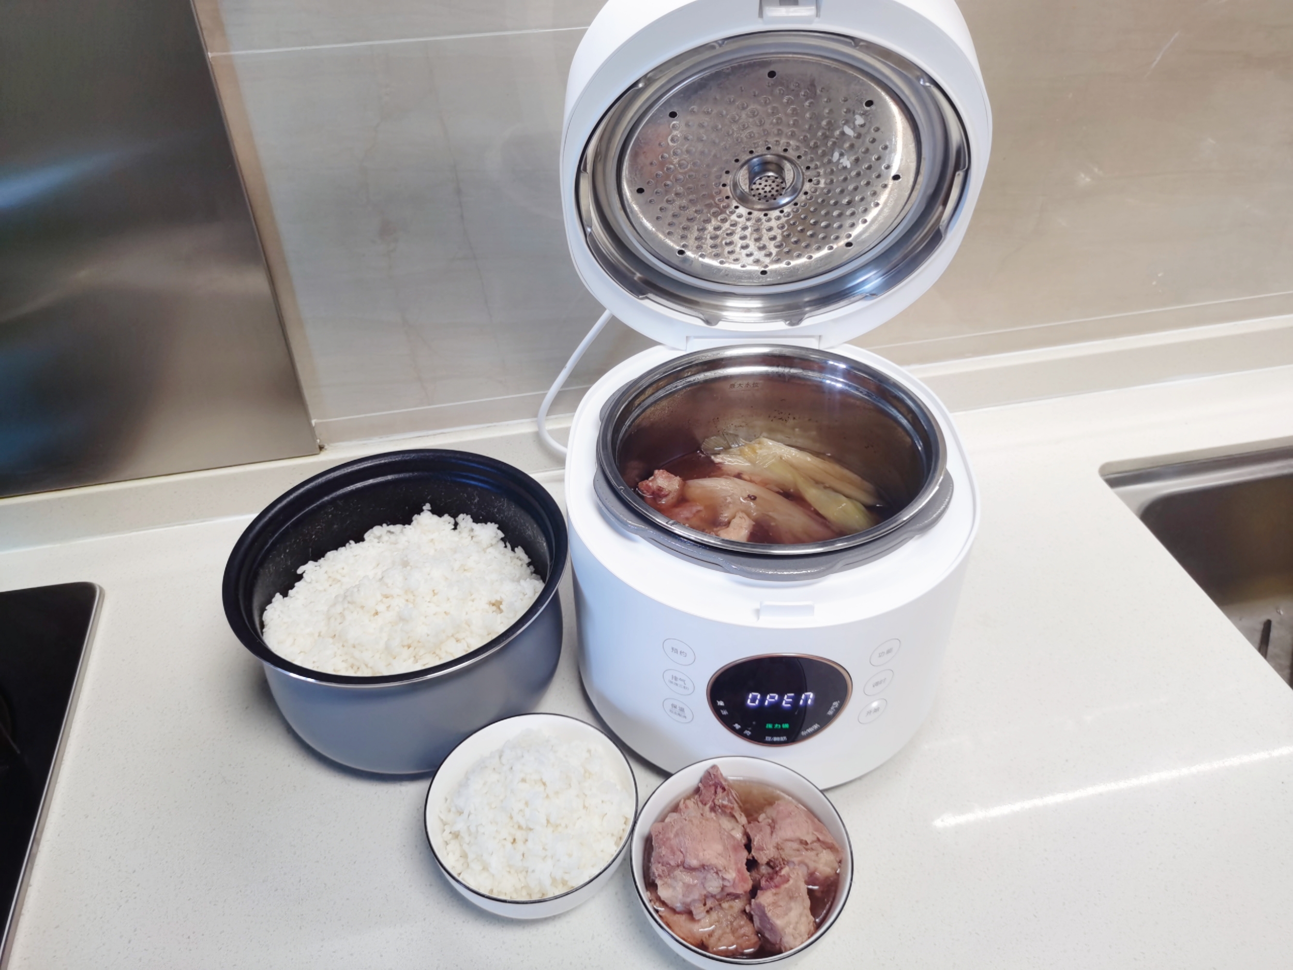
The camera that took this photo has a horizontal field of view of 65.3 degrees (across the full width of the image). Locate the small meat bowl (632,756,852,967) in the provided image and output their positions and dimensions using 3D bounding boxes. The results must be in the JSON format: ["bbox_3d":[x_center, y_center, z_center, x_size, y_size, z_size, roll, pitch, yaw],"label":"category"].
[{"bbox_3d":[0.054,0.231,0.591,0.124,0.063,0.124,0,40,0],"label":"small meat bowl"}]

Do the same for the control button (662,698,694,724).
[{"bbox_3d":[0.020,0.142,0.634,0.021,0.021,0.003,18,43,20],"label":"control button"}]

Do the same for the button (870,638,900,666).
[{"bbox_3d":[0.142,0.099,0.599,0.021,0.021,0.003,-18,43,-20],"label":"button"}]

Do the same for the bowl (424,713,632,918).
[{"bbox_3d":[-0.069,0.213,0.621,0.124,0.063,0.124,0,40,0],"label":"bowl"}]

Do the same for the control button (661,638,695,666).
[{"bbox_3d":[0.020,0.099,0.599,0.021,0.021,0.003,18,43,20],"label":"control button"}]

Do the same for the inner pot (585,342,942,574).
[{"bbox_3d":[0.080,0.019,0.688,0.225,0.132,0.225,0,40,0],"label":"inner pot"}]

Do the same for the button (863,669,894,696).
[{"bbox_3d":[0.142,0.121,0.617,0.021,0.021,0.003,-18,43,-20],"label":"button"}]

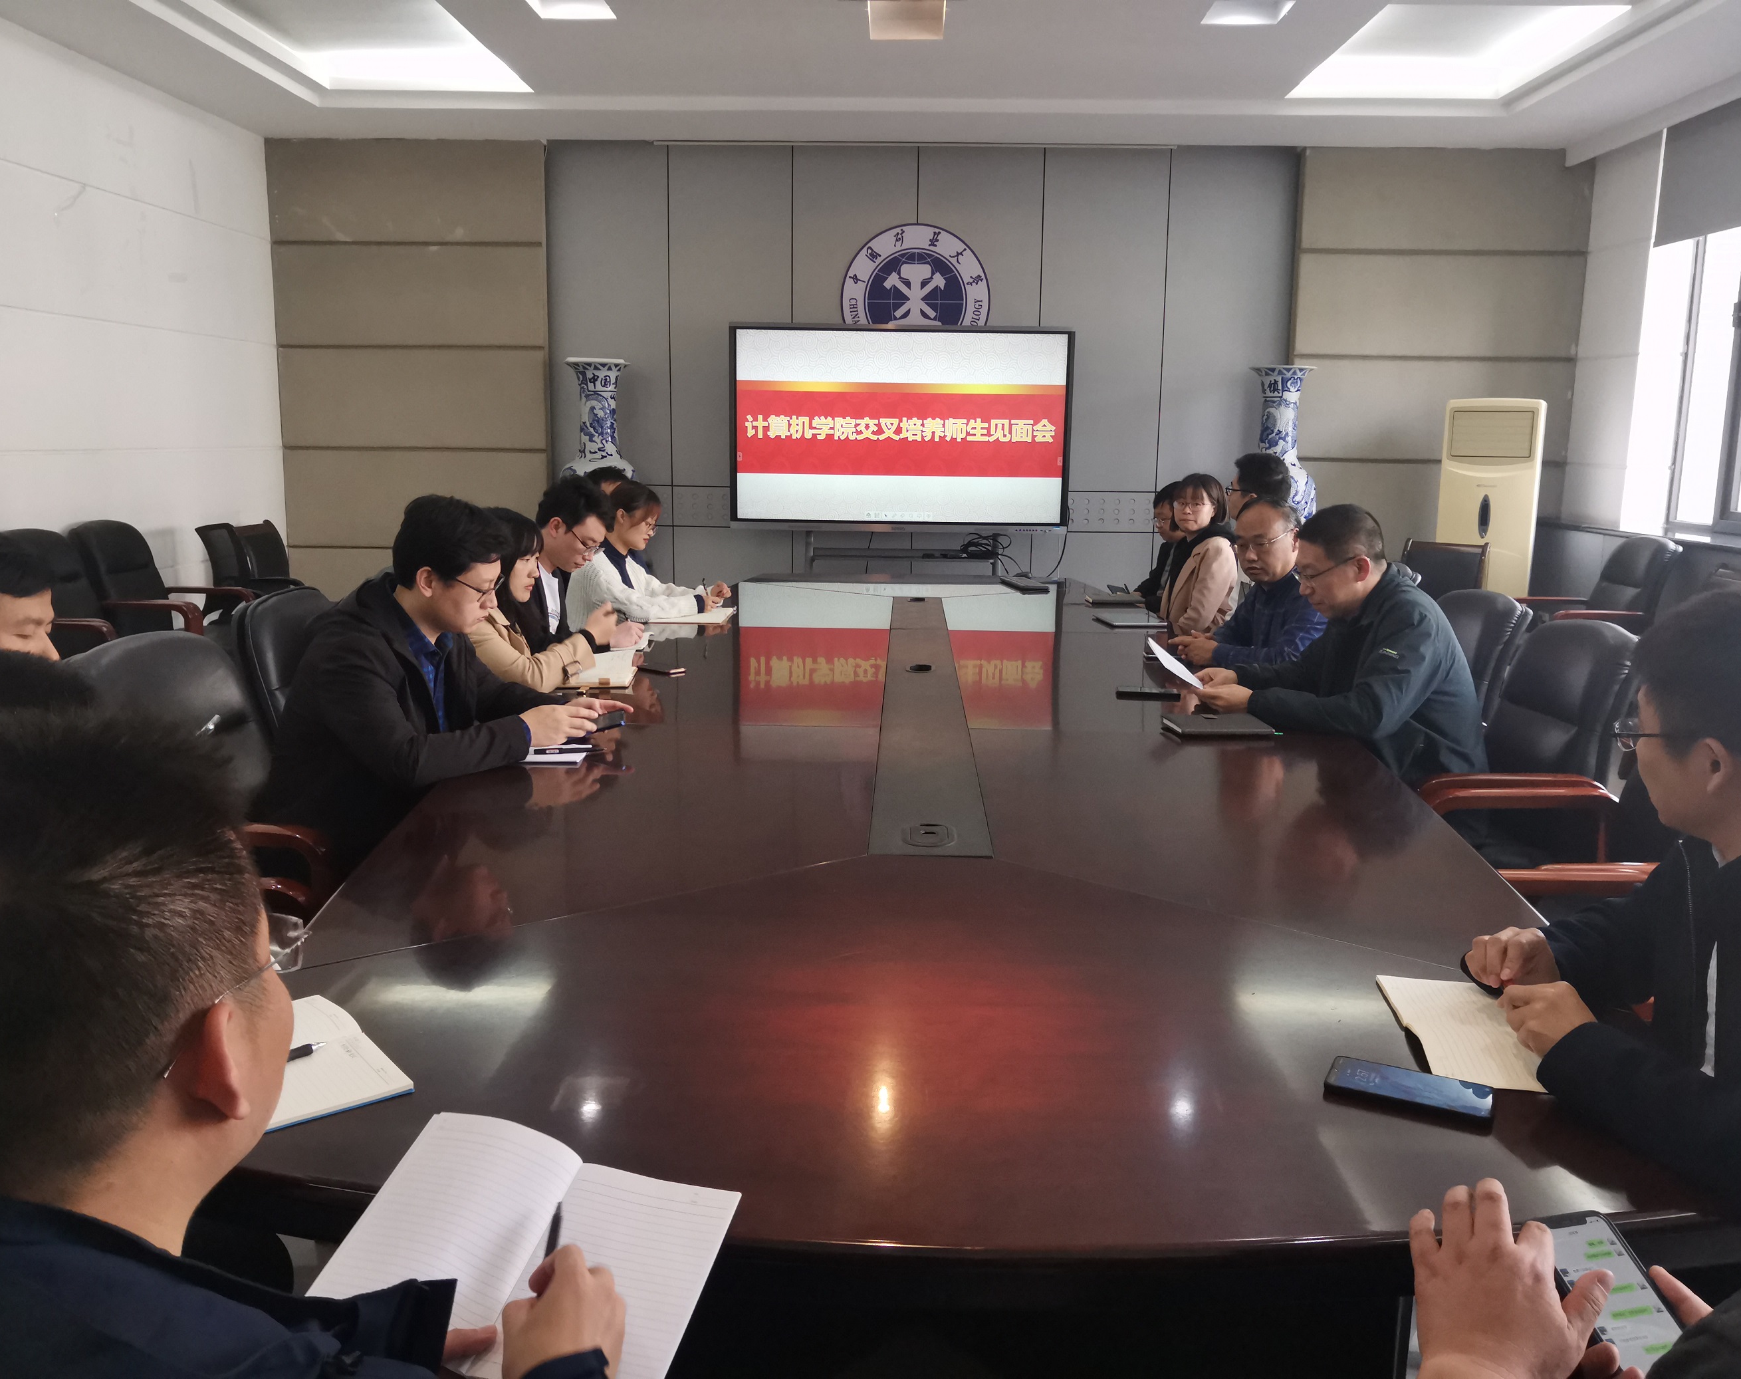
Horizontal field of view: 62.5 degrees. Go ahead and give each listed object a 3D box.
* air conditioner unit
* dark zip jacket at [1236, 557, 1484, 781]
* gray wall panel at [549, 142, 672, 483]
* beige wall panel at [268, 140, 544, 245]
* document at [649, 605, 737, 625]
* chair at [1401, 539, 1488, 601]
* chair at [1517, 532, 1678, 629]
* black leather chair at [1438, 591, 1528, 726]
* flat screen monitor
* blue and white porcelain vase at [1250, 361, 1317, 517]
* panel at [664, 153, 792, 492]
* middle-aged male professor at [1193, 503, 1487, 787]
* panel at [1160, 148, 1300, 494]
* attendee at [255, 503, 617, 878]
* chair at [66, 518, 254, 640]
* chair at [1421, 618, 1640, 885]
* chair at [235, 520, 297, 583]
[{"bbox_3d":[3.434,-0.788,8.045,0.530,1.656,0.330,4,11,18],"label":"air conditioner unit"},{"bbox_3d":[1.182,0.013,3.493,0.560,0.640,0.530,1,10,2],"label":"dark zip jacket"},{"bbox_3d":[-1.555,-2.214,8.556,0.715,1.984,0.040,1,10,1],"label":"gray wall panel"},{"bbox_3d":[-2.694,-2.898,8.351,1.612,0.571,0.050,1,10,1],"label":"beige wall panel"},{"bbox_3d":[-0.655,-0.276,5.325,0.250,0.025,0.340,1,10,2],"label":"document"},{"bbox_3d":[2.872,-0.303,7.434,0.550,0.900,0.600,9,13,38],"label":"chair"},{"bbox_3d":[3.254,-0.180,6.422,0.670,1.020,0.620,1,10,1],"label":"chair"},{"bbox_3d":[1.416,0.228,3.984,0.670,1.020,0.620,1,10,1],"label":"black leather chair"},{"bbox_3d":[0.164,-1.478,8.127,1.926,1.123,0.090,1,10,1],"label":"flat screen monitor"},{"bbox_3d":[2.332,-0.940,8.297,0.480,1.840,0.480,1,10,1],"label":"blue and white porcelain vase"},{"bbox_3d":[-0.845,-2.237,8.676,0.744,1.993,0.050,1,10,2],"label":"panel"},{"bbox_3d":[1.140,0.198,3.538,0.670,1.280,0.540,1,10,2],"label":"middle-aged male professor"},{"bbox_3d":[2.122,-2.189,8.597,0.741,2.019,0.050,1,10,2],"label":"panel"},{"bbox_3d":[-0.889,0.238,3.017,0.740,1.279,0.550,1,10,0],"label":"attendee"},{"bbox_3d":[-3.271,-0.277,6.672,0.690,1.000,0.640,1,10,2],"label":"chair"},{"bbox_3d":[1.457,0.347,3.312,0.670,1.020,0.620,1,10,1],"label":"chair"},{"bbox_3d":[-3.101,-0.431,7.697,0.580,0.950,0.570,1,10,2],"label":"chair"}]

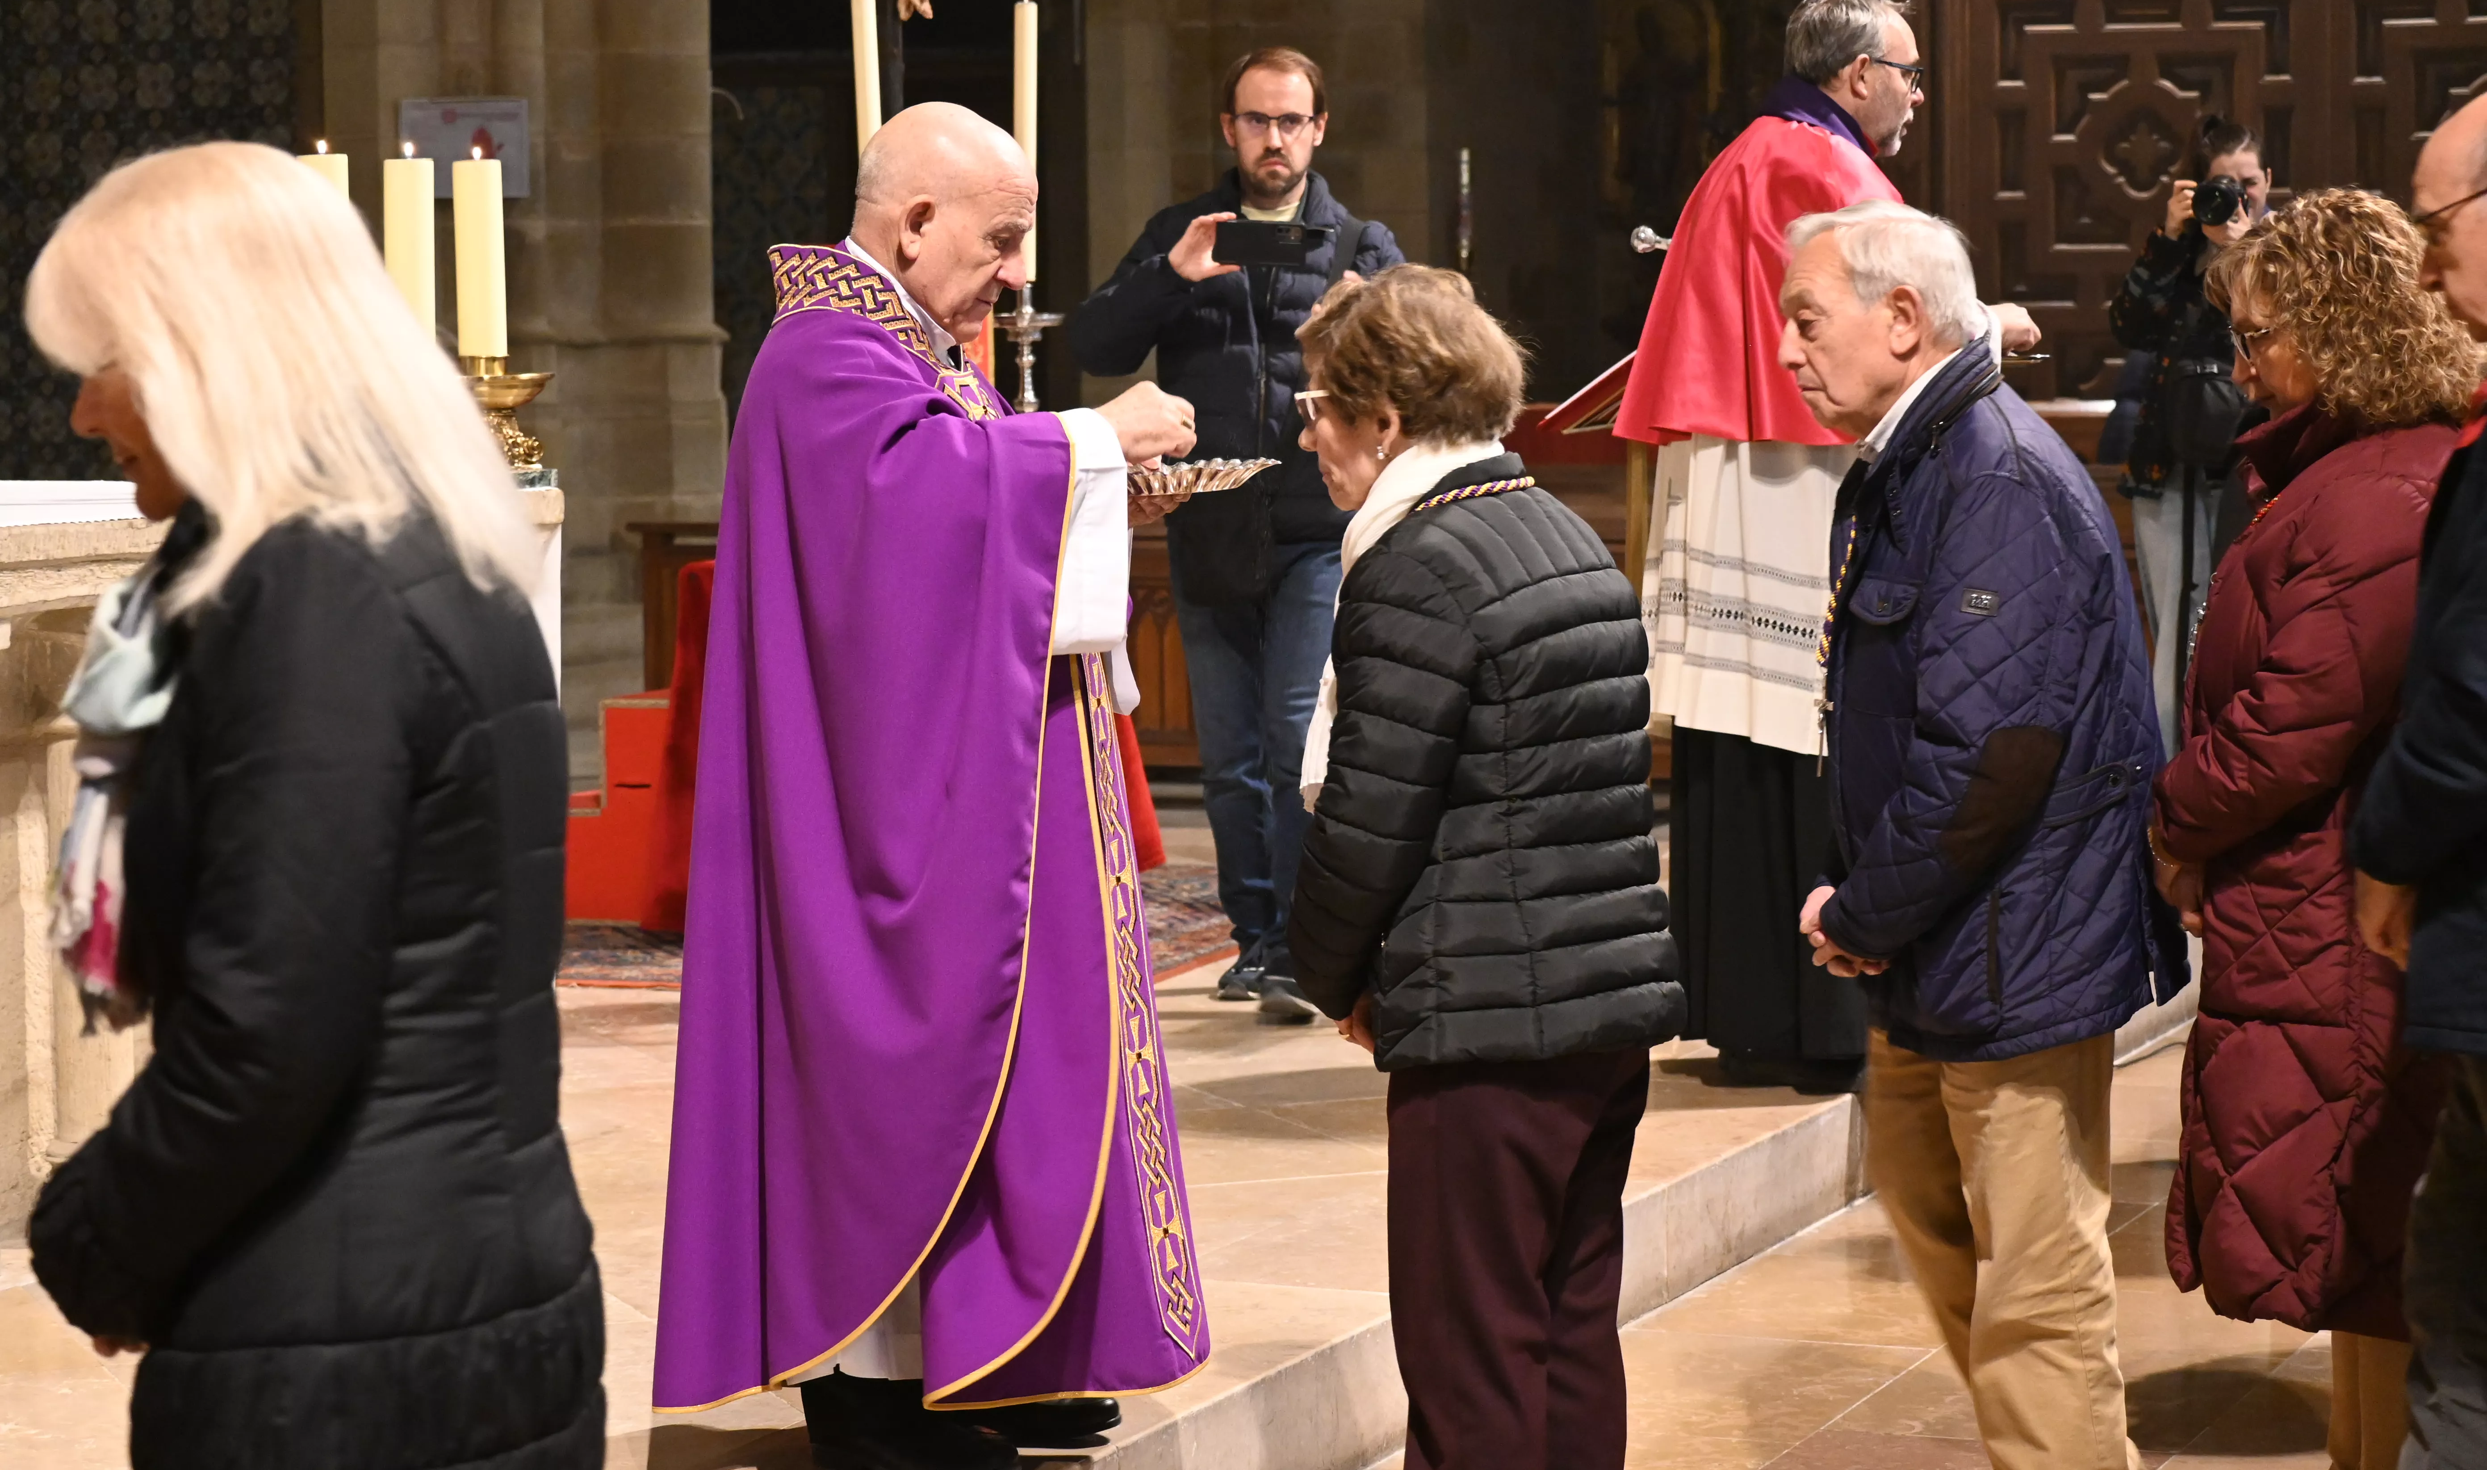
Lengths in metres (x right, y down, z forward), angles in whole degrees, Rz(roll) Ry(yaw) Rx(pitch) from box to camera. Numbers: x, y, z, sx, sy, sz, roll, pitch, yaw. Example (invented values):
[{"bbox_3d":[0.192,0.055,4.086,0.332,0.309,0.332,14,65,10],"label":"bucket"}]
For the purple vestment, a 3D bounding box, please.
[{"bbox_3d":[-0.371,0.110,6.120,0.610,1.370,0.620,1,6,16],"label":"purple vestment"}]

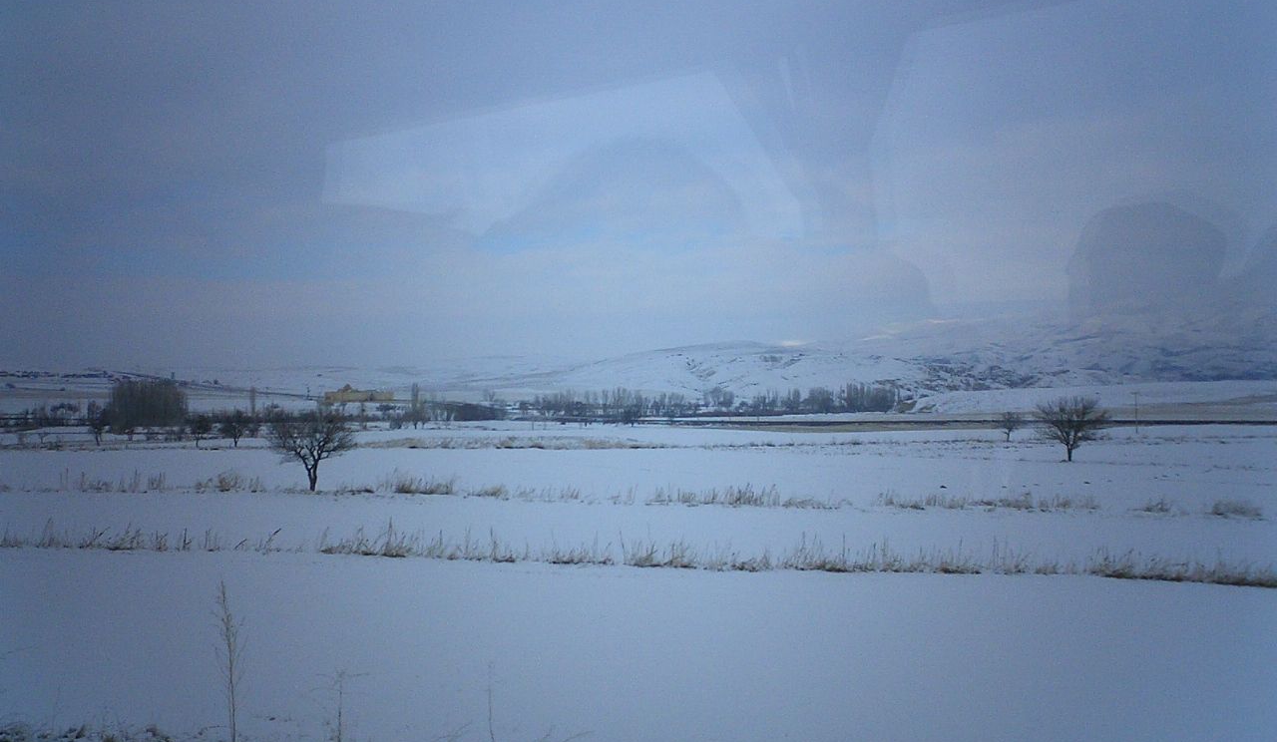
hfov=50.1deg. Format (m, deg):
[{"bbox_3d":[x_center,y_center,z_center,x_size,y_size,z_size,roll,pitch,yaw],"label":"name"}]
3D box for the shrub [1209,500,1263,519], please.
[{"bbox_3d":[24.976,5.749,57.000,2.100,0.800,1.400,-1,-1,22],"label":"shrub"}]

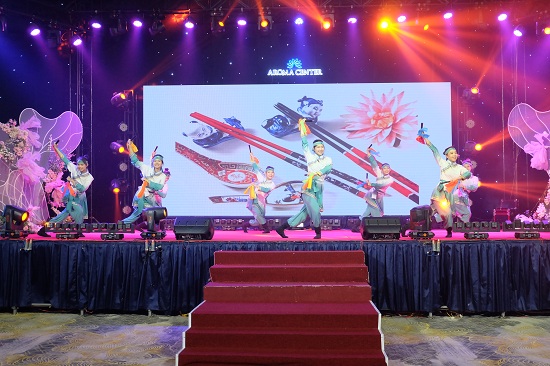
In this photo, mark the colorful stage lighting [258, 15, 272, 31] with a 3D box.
[{"bbox_3d":[-0.197,-3.329,11.400,0.300,0.360,0.300,0,-2,0],"label":"colorful stage lighting"}]

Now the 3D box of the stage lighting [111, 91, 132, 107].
[{"bbox_3d":[-3.379,-1.860,12.100,0.360,0.350,0.420,2,-18,-45],"label":"stage lighting"}]

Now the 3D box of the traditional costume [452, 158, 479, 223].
[{"bbox_3d":[3.803,0.170,11.000,0.580,1.300,0.460,1,-3,-30],"label":"traditional costume"}]

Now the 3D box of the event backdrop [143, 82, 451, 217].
[{"bbox_3d":[0.506,-0.771,12.650,7.100,3.050,0.150,0,-2,2],"label":"event backdrop"}]

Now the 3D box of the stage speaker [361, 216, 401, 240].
[{"bbox_3d":[1.630,0.692,8.450,0.570,0.350,0.430,0,-1,-6],"label":"stage speaker"}]

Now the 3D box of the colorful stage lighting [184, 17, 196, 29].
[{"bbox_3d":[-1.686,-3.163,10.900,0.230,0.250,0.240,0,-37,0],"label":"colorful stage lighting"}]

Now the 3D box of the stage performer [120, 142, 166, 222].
[{"bbox_3d":[-2.070,0.087,8.650,0.780,1.500,0.600,0,-1,-7],"label":"stage performer"}]

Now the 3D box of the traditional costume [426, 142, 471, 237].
[{"bbox_3d":[2.739,0.103,8.700,0.700,1.480,0.520,1,-3,-25],"label":"traditional costume"}]

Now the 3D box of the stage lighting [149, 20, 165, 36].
[{"bbox_3d":[-2.340,-3.124,10.900,0.310,0.400,0.310,-1,-1,29],"label":"stage lighting"}]

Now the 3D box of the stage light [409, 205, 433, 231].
[{"bbox_3d":[2.172,0.549,8.150,0.350,0.450,0.340,-2,-3,34],"label":"stage light"}]

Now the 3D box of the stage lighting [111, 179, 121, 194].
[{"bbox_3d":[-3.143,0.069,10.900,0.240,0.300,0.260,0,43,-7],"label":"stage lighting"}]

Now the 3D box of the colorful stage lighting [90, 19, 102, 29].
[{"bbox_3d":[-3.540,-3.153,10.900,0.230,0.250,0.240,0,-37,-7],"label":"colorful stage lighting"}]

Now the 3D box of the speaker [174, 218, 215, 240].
[{"bbox_3d":[-1.230,0.692,8.450,0.570,0.350,0.430,0,-1,6],"label":"speaker"}]

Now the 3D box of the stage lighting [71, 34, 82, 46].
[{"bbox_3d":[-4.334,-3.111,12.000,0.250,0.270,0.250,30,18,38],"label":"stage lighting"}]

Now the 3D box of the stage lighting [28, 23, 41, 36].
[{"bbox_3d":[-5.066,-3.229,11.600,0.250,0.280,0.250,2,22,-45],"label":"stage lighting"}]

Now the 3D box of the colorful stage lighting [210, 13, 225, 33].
[{"bbox_3d":[-1.130,-3.183,10.900,0.300,0.420,0.290,0,-1,-18],"label":"colorful stage lighting"}]

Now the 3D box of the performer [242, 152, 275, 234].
[{"bbox_3d":[-0.291,0.159,9.700,0.570,1.440,0.500,0,-1,-11],"label":"performer"}]

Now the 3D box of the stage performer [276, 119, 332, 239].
[{"bbox_3d":[0.454,-0.069,8.450,0.830,1.830,0.600,0,-2,-12],"label":"stage performer"}]

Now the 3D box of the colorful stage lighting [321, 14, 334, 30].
[{"bbox_3d":[1.089,-3.329,11.400,0.300,0.360,0.300,-1,-2,6],"label":"colorful stage lighting"}]

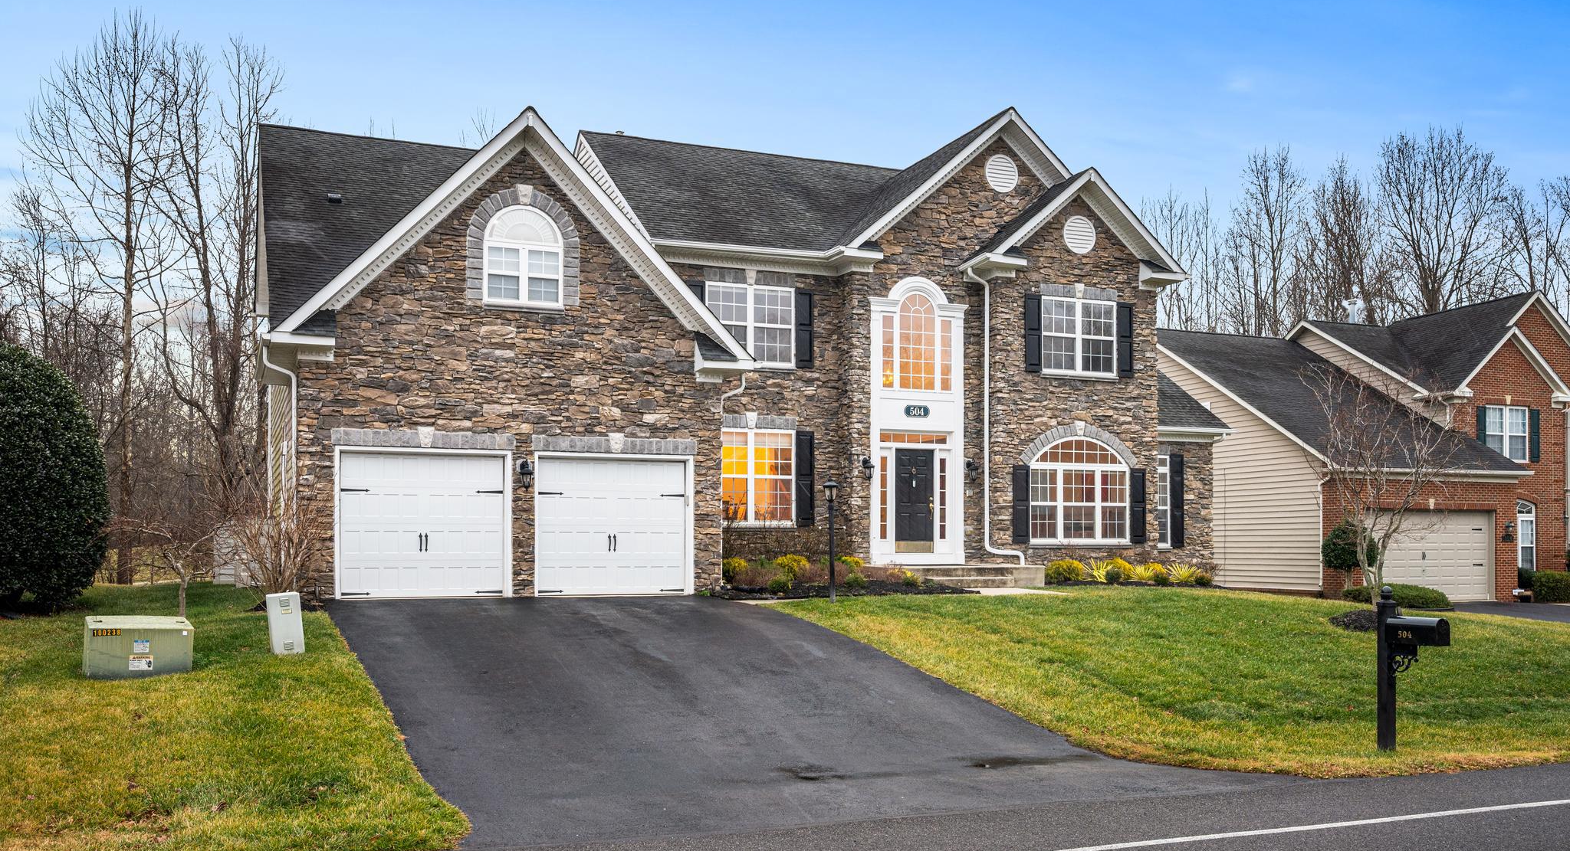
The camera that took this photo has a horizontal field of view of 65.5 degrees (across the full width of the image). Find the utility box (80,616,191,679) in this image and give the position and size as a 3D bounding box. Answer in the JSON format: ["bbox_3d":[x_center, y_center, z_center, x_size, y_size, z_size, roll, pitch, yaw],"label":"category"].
[{"bbox_3d":[-6.282,2.159,11.900,0.880,0.520,0.720,1,-3,-28],"label":"utility box"}]

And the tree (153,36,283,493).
[{"bbox_3d":[-17.153,-3.644,37.000,3.600,16.000,3.600,1,-3,-22],"label":"tree"}]

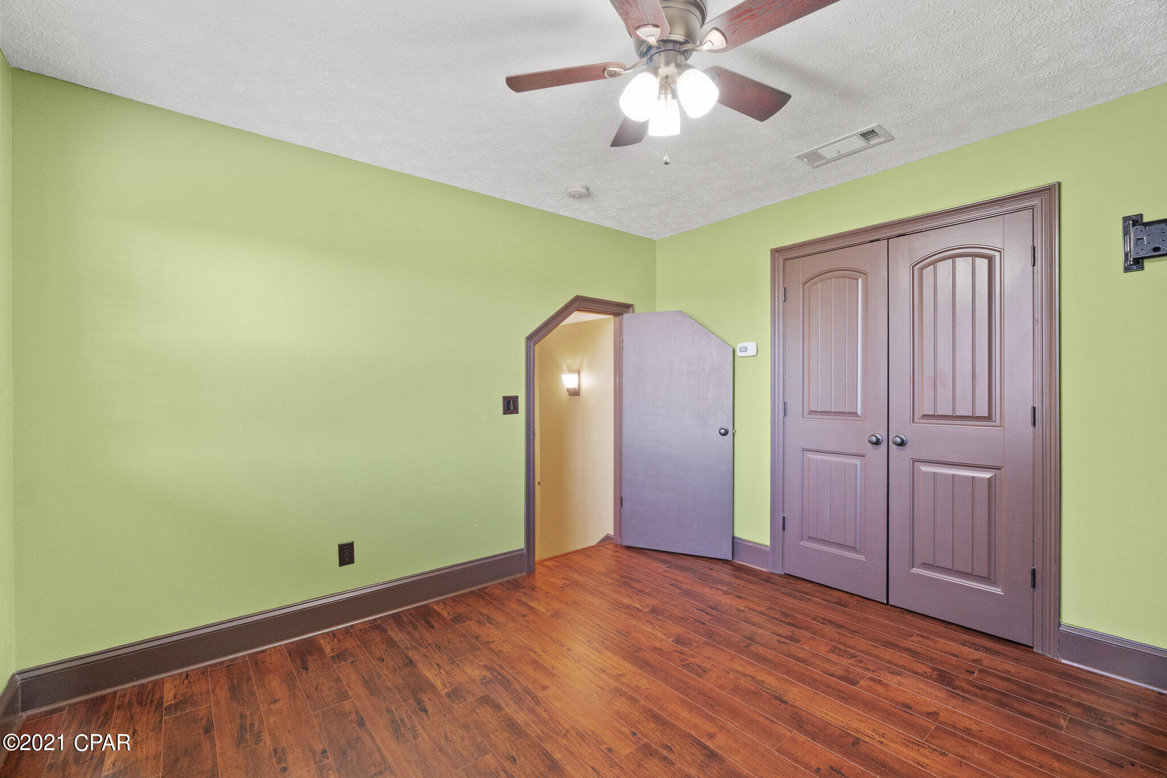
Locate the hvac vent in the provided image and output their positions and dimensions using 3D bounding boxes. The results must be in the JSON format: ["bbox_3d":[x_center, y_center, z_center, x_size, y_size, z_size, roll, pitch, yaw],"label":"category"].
[{"bbox_3d":[1.317,-1.214,2.469,0.208,0.018,0.395,0,0,-38],"label":"hvac vent"}]

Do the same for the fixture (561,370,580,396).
[{"bbox_3d":[-0.113,-0.049,4.306,0.095,0.228,0.155,0,0,-41],"label":"fixture"}]

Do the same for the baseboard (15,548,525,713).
[{"bbox_3d":[-1.260,1.143,2.521,2.242,0.175,0.020,0,0,-38],"label":"baseboard"}]

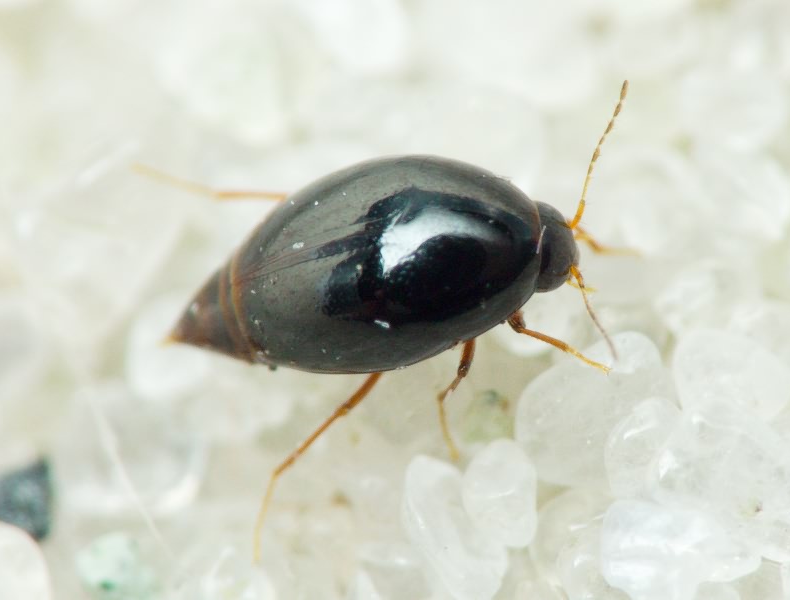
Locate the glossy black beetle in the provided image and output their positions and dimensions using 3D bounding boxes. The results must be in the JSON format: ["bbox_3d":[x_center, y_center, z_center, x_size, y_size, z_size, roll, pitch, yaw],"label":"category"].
[{"bbox_3d":[0.000,0.000,0.024,0.002,0.001,0.002,-13,61,8],"label":"glossy black beetle"}]

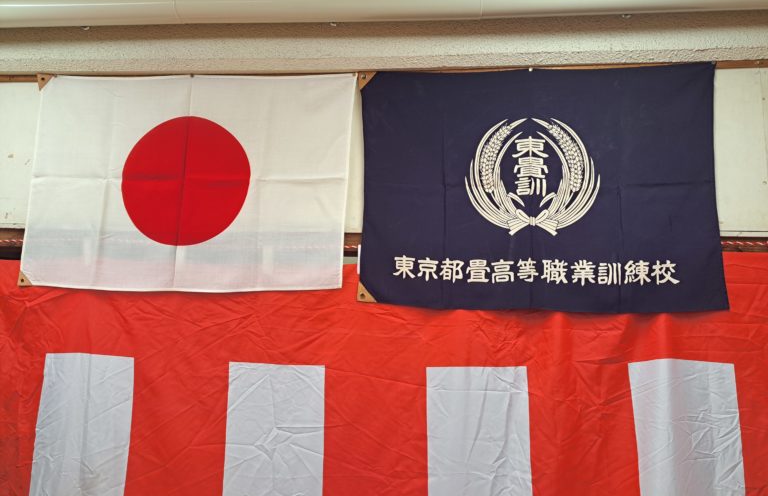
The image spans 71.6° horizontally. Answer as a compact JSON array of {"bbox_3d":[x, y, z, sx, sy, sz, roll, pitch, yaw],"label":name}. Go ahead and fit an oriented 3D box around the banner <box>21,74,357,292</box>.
[{"bbox_3d":[-0.629,-0.226,1.692,1.060,0.710,0.030,0,-8,4],"label":"banner"}]

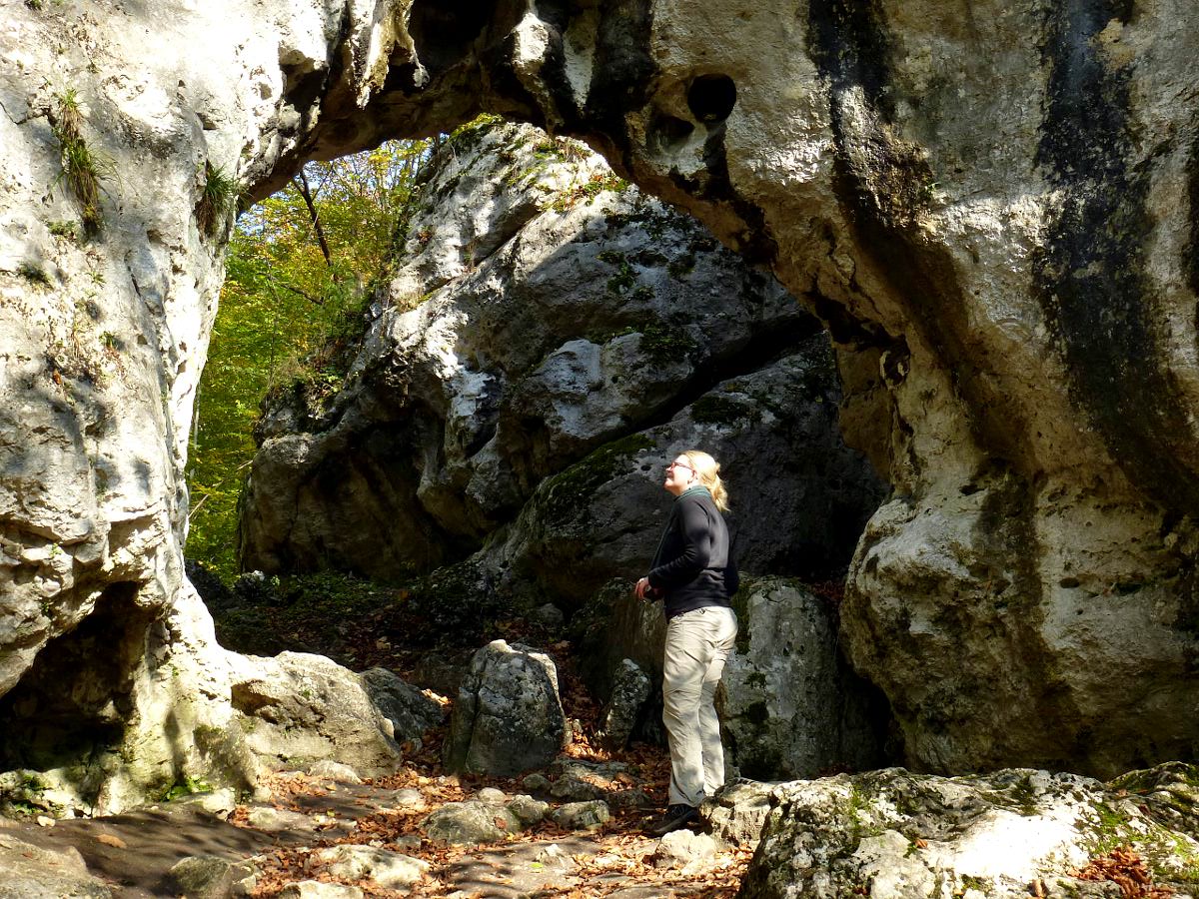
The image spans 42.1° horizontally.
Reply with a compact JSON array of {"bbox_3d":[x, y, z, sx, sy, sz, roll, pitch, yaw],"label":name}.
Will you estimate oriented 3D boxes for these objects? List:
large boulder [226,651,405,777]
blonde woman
[{"bbox_3d":[-1.460,1.325,7.950,0.920,0.620,0.750,0,-2,-11],"label":"large boulder"},{"bbox_3d":[0.388,0.845,6.880,0.420,1.680,0.480,0,-2,14],"label":"blonde woman"}]

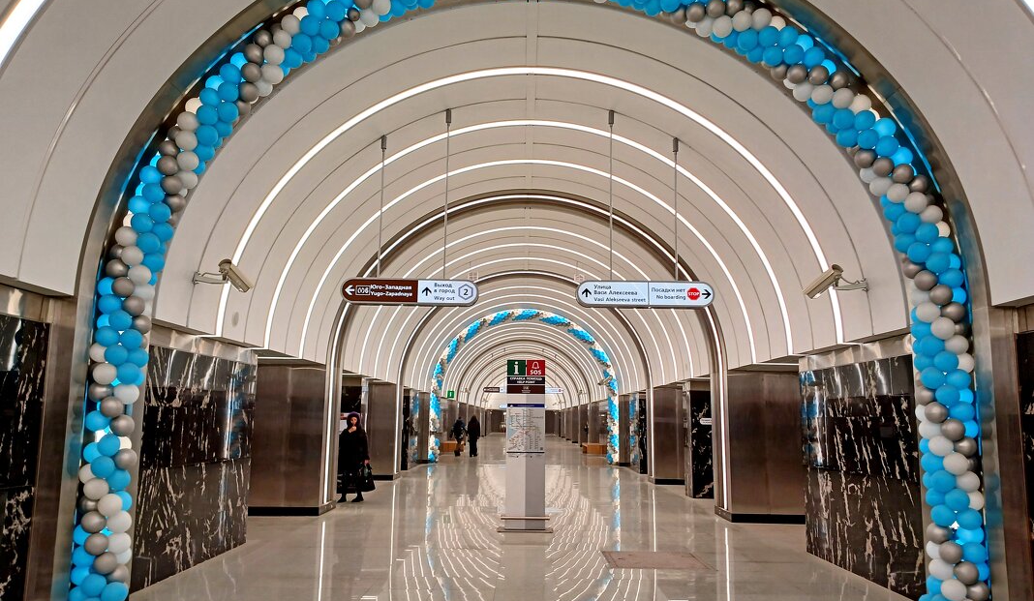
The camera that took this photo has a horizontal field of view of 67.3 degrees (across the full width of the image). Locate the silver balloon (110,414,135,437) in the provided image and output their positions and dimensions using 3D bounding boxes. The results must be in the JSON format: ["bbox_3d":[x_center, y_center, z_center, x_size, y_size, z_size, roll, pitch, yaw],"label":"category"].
[{"bbox_3d":[-3.147,1.001,6.203,0.170,0.170,0.170,0,-9,0],"label":"silver balloon"}]

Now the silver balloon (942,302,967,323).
[{"bbox_3d":[3.562,0.099,6.335,0.177,0.174,0.182,1,-9,1],"label":"silver balloon"}]

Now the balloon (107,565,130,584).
[{"bbox_3d":[-3.118,2.137,6.074,0.157,0.157,0.165,1,-9,0],"label":"balloon"}]

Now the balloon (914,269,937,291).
[{"bbox_3d":[3.314,-0.157,6.285,0.170,0.170,0.170,0,-9,0],"label":"balloon"}]

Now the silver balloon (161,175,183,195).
[{"bbox_3d":[-2.889,-0.964,6.501,0.175,0.178,0.175,1,-9,0],"label":"silver balloon"}]

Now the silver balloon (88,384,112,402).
[{"bbox_3d":[-3.382,0.750,6.302,0.177,0.173,0.182,1,-9,0],"label":"silver balloon"}]

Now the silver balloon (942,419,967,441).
[{"bbox_3d":[3.459,1.024,6.152,0.175,0.178,0.175,1,-9,0],"label":"silver balloon"}]

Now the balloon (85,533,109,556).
[{"bbox_3d":[-3.284,1.902,6.068,0.177,0.173,0.182,1,-9,0],"label":"balloon"}]

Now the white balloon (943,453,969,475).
[{"bbox_3d":[3.455,1.291,6.111,0.175,0.178,0.175,1,-9,0],"label":"white balloon"}]

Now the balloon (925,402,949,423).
[{"bbox_3d":[3.300,0.877,6.106,0.173,0.173,0.173,1,-9,0],"label":"balloon"}]

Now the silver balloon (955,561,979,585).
[{"bbox_3d":[3.426,2.082,5.923,0.173,0.173,0.173,1,-9,0],"label":"silver balloon"}]

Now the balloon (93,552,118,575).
[{"bbox_3d":[-3.189,2.041,6.026,0.174,0.171,0.179,1,-9,1],"label":"balloon"}]

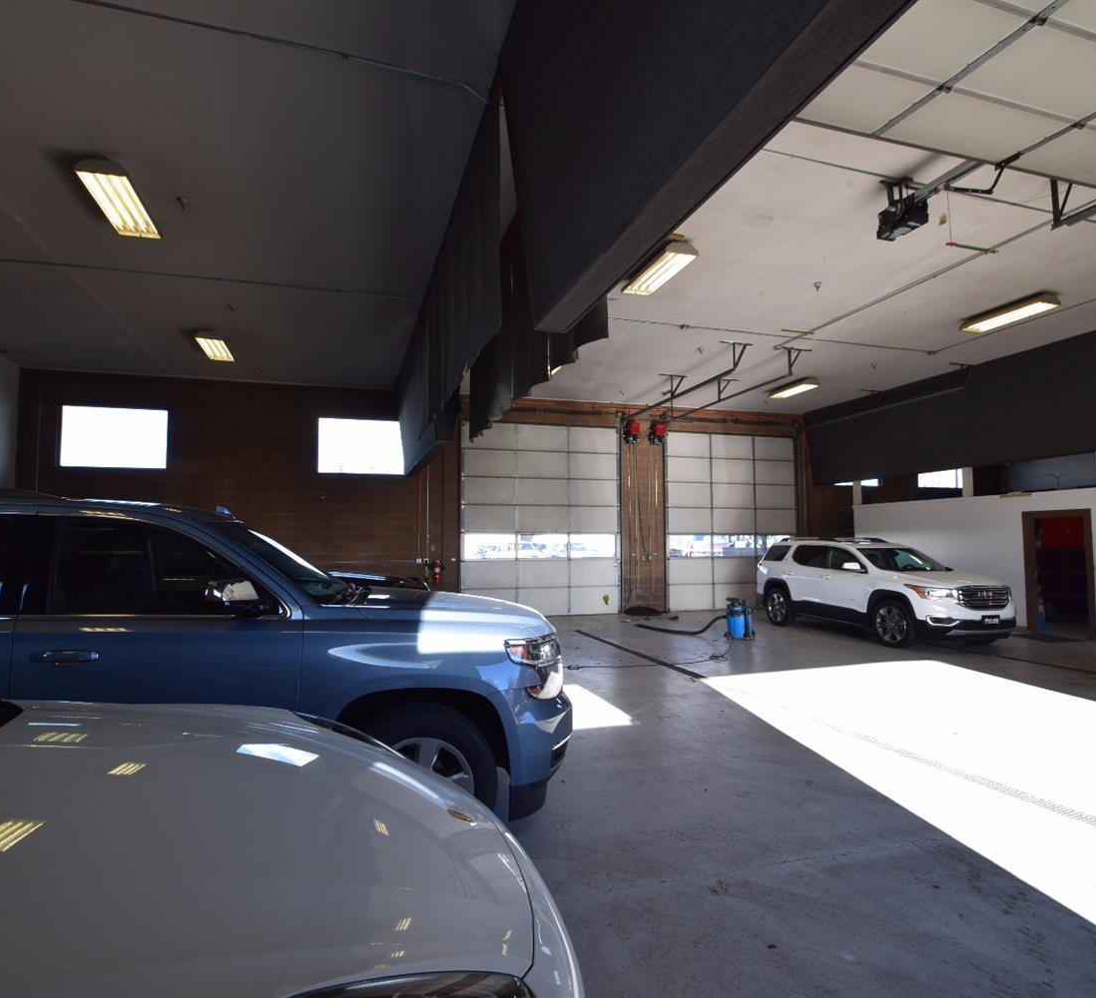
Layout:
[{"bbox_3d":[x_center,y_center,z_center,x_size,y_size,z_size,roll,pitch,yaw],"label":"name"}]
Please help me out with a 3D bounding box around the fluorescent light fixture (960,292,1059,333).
[{"bbox_3d":[6.693,-2.689,9.073,0.400,0.140,1.180,1,-4,-18],"label":"fluorescent light fixture"}]

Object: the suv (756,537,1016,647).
[{"bbox_3d":[5.941,1.614,11.655,1.950,1.720,4.920,0,-4,-16],"label":"suv"}]

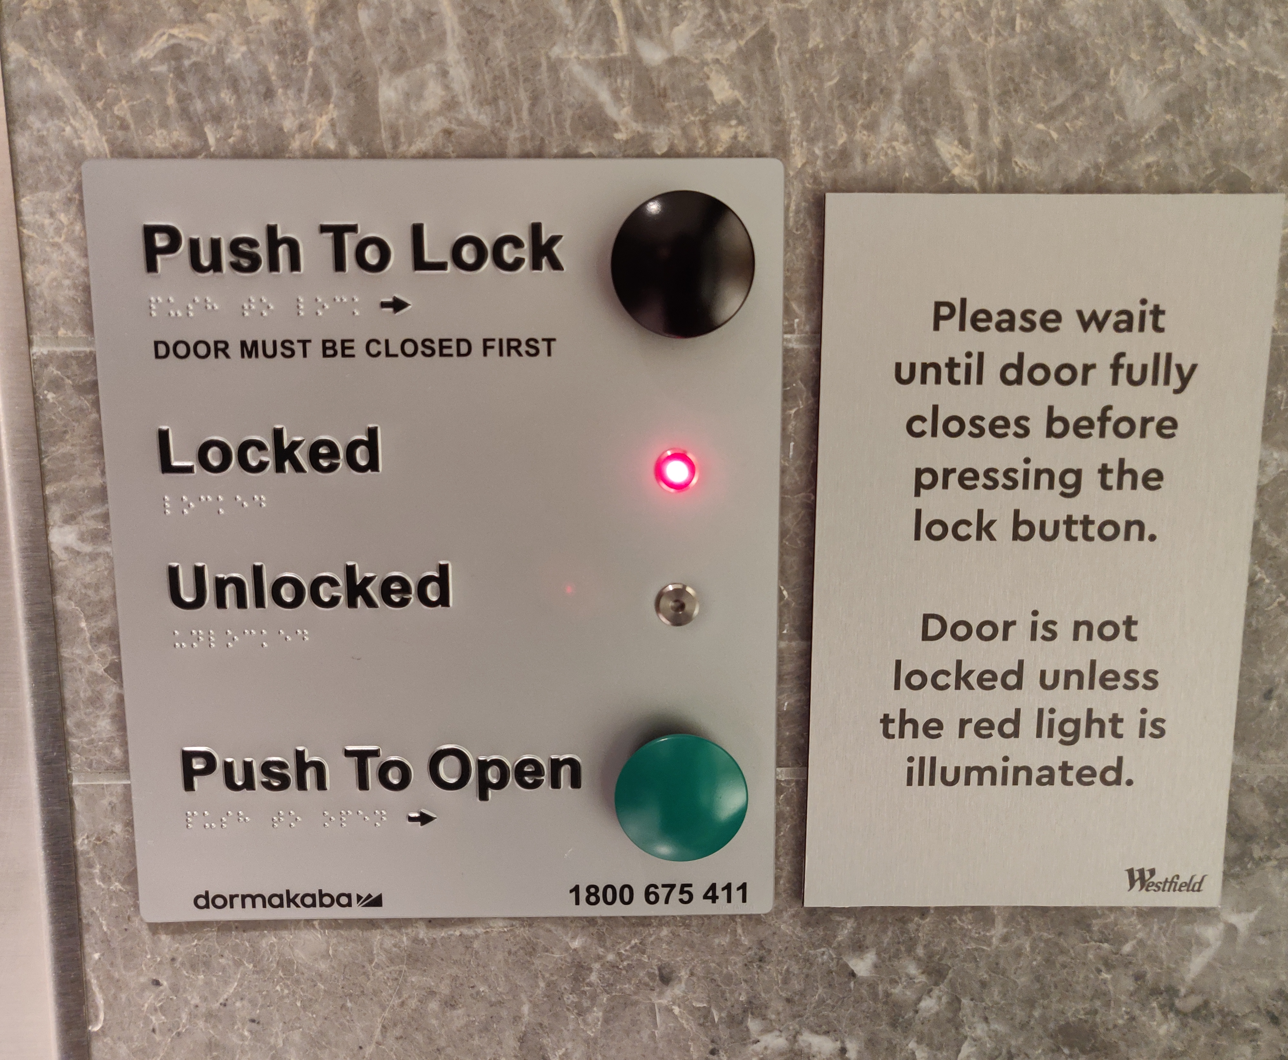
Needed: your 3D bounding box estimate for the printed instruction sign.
[{"bbox_3d":[0.134,0.013,0.351,0.150,0.248,0.004,0,8,-1],"label":"printed instruction sign"}]

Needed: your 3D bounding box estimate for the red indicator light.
[{"bbox_3d":[0.011,-0.020,0.341,0.015,0.015,0.004,0,8,-1],"label":"red indicator light"}]

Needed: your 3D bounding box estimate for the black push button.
[{"bbox_3d":[0.012,-0.083,0.322,0.045,0.045,0.023,0,8,-1],"label":"black push button"}]

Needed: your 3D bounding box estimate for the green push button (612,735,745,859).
[{"bbox_3d":[0.013,0.090,0.347,0.045,0.045,0.023,0,8,-1],"label":"green push button"}]

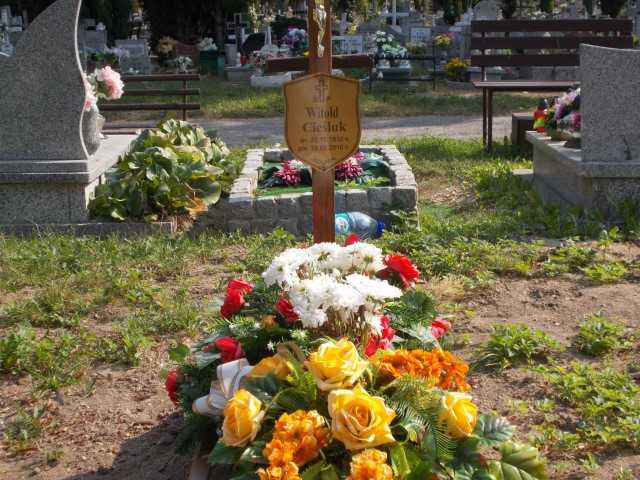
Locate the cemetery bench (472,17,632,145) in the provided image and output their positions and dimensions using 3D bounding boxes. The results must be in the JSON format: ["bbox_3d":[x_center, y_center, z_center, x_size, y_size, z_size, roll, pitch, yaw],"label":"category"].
[{"bbox_3d":[1.733,-1.156,7.913,1.207,0.915,0.460,-1,13,0],"label":"cemetery bench"}]

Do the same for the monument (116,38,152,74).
[{"bbox_3d":[-2.403,-2.332,13.740,0.461,0.494,0.140,0,14,0],"label":"monument"}]

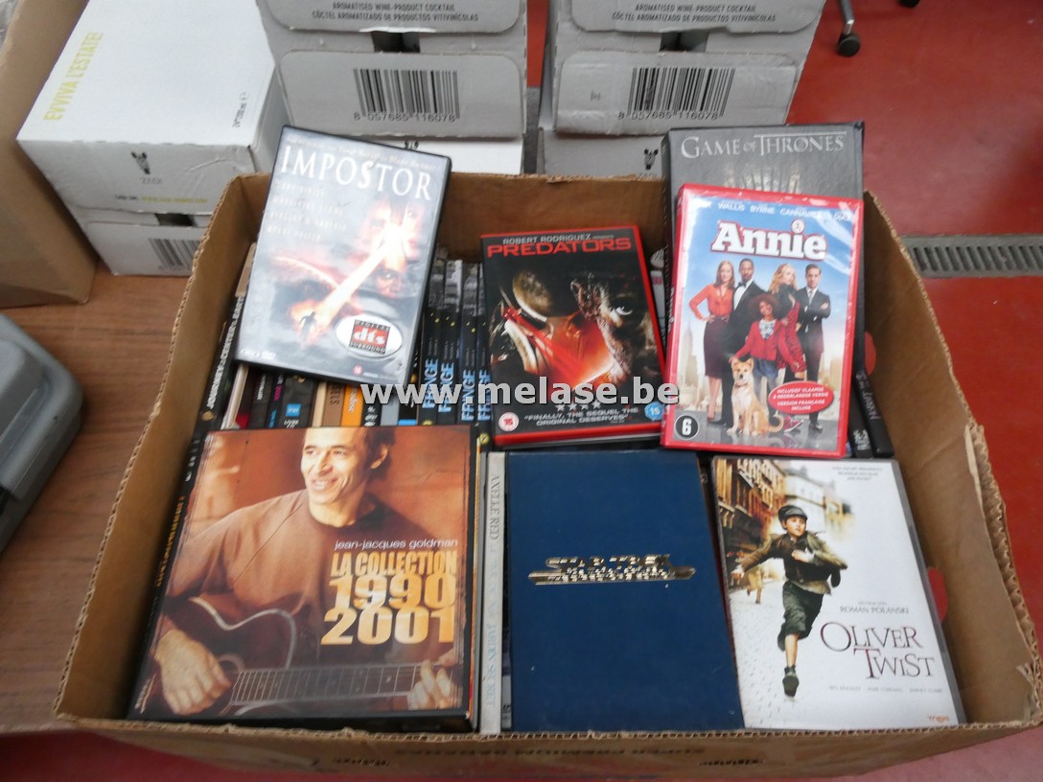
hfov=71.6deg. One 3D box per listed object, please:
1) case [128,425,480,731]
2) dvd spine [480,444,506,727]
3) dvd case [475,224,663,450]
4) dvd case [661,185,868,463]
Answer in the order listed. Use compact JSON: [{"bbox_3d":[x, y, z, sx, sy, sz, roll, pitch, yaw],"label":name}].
[{"bbox_3d":[-0.127,0.113,0.471,0.194,0.030,0.190,-2,56,1],"label":"case"},{"bbox_3d":[-0.016,0.162,0.536,0.013,0.135,0.190,-1,56,1],"label":"dvd spine"},{"bbox_3d":[0.041,-0.051,0.589,0.135,0.015,0.190,-4,63,-2],"label":"dvd case"},{"bbox_3d":[0.177,-0.049,0.535,0.135,0.015,0.190,4,91,-5],"label":"dvd case"}]

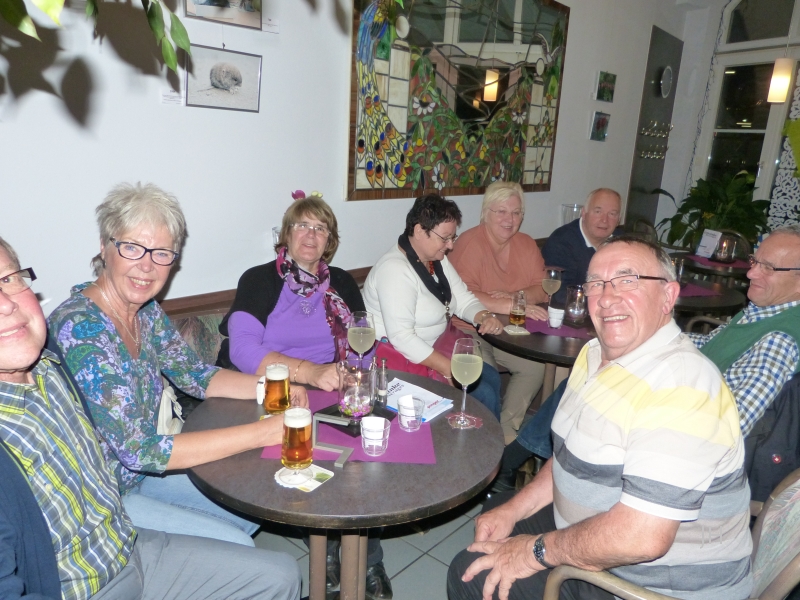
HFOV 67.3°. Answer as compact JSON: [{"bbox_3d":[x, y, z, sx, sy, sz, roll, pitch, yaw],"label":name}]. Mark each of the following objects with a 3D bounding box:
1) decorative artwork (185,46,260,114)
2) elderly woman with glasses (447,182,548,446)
[{"bbox_3d":[-0.634,-0.805,2.193,0.020,0.212,0.305,14,18,39],"label":"decorative artwork"},{"bbox_3d":[0.423,0.093,2.866,0.550,1.290,0.800,-2,15,-18],"label":"elderly woman with glasses"}]

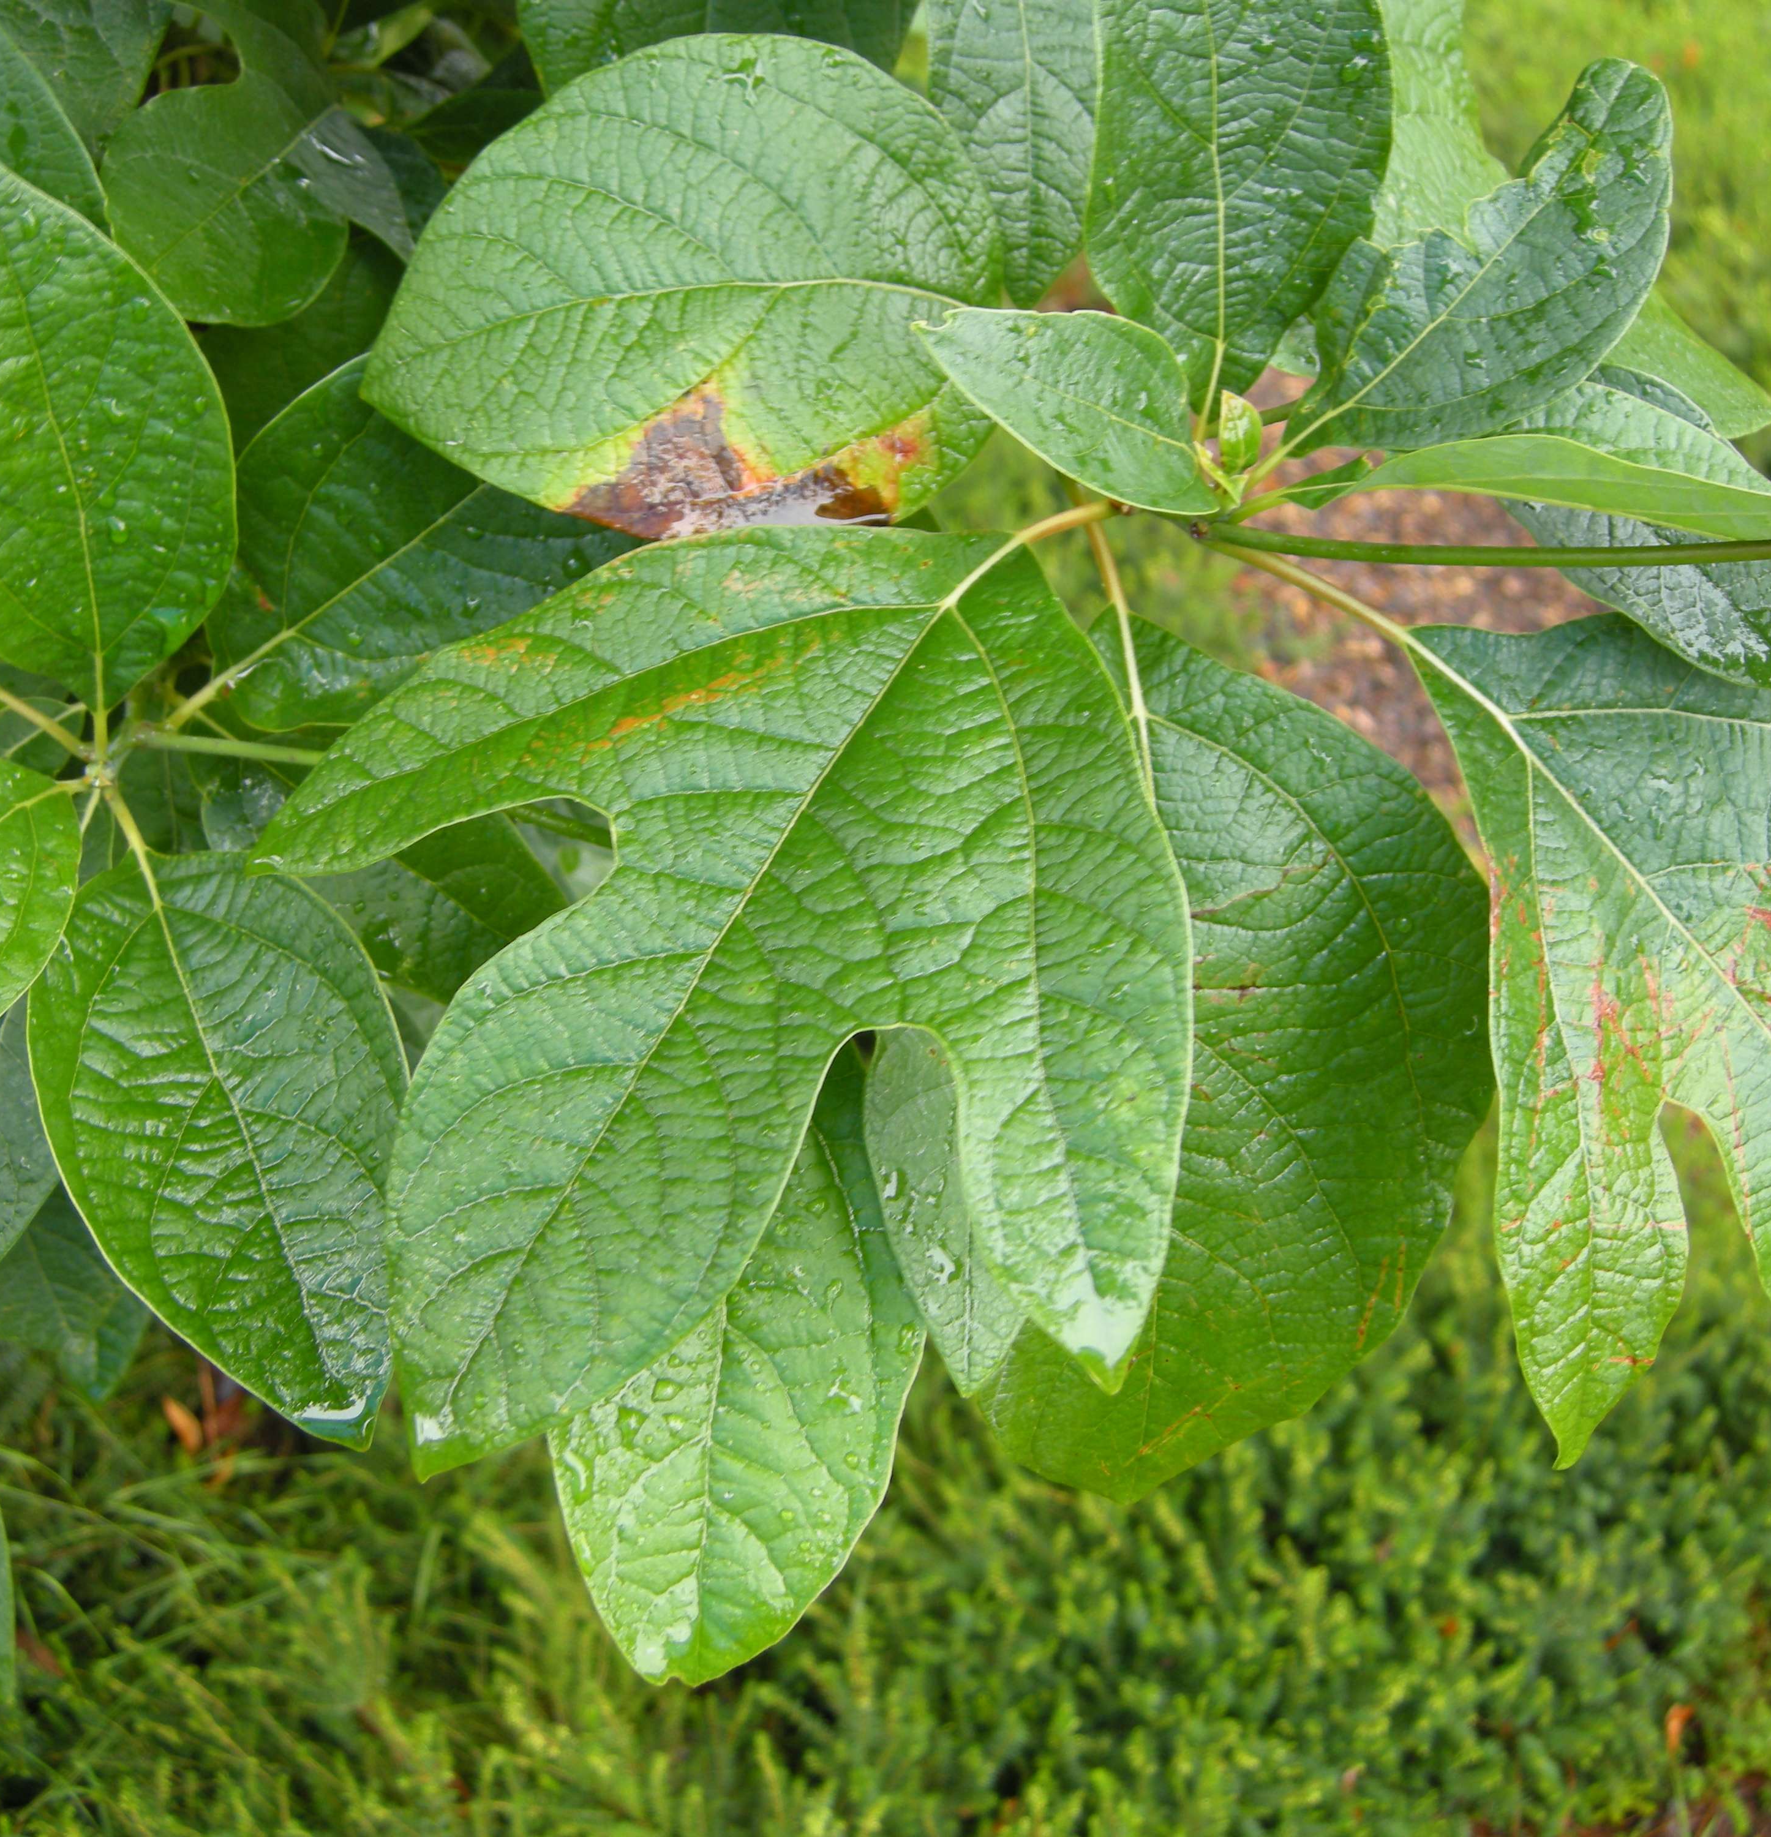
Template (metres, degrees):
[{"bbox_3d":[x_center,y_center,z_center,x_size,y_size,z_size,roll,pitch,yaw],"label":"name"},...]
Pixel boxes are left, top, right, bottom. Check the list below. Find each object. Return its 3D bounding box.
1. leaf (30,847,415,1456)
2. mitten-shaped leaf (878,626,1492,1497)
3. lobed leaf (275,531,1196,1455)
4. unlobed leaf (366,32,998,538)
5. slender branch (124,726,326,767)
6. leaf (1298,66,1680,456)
[{"bbox_3d":[-0.113,0.041,0.445,0.061,0.022,0.115,-21,75,-9],"label":"leaf"},{"bbox_3d":[0.052,0.024,0.433,0.108,0.035,0.151,3,78,-6],"label":"mitten-shaped leaf"},{"bbox_3d":[-0.021,0.013,0.388,0.152,0.040,0.171,30,77,7],"label":"lobed leaf"},{"bbox_3d":[-0.035,-0.104,0.421,0.106,0.032,0.104,-7,67,0],"label":"unlobed leaf"},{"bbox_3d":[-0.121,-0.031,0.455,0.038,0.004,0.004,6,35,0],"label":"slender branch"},{"bbox_3d":[0.103,-0.108,0.423,0.042,0.022,0.092,40,79,14],"label":"leaf"}]

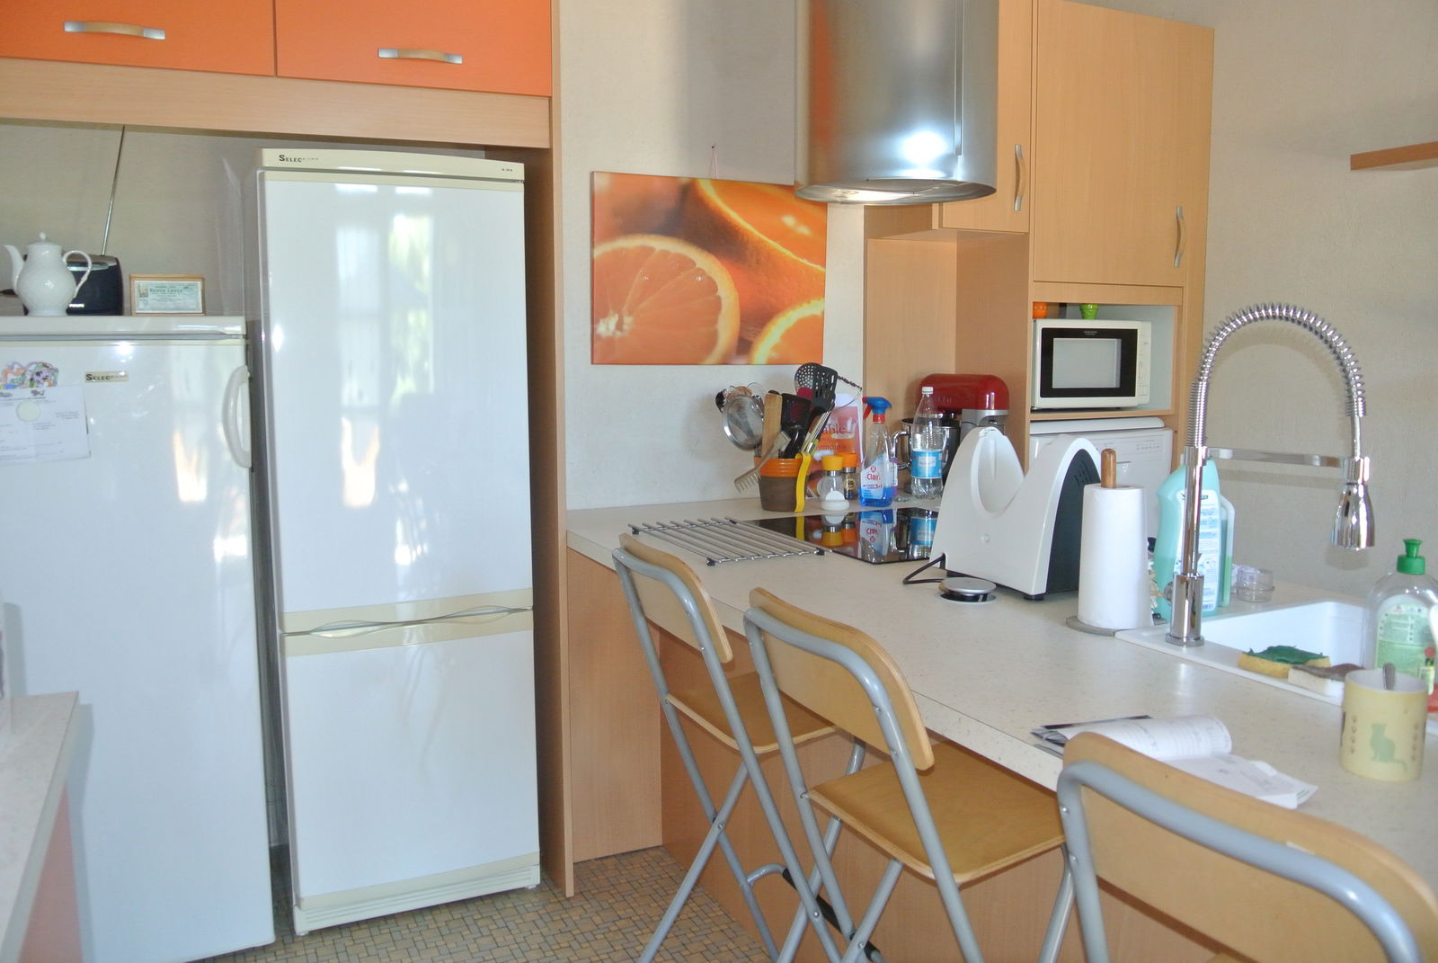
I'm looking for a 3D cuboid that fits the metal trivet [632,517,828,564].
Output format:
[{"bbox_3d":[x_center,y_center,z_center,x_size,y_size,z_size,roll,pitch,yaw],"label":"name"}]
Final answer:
[{"bbox_3d":[0.009,0.123,2.362,0.260,0.022,0.482,-3,8,-24],"label":"metal trivet"}]

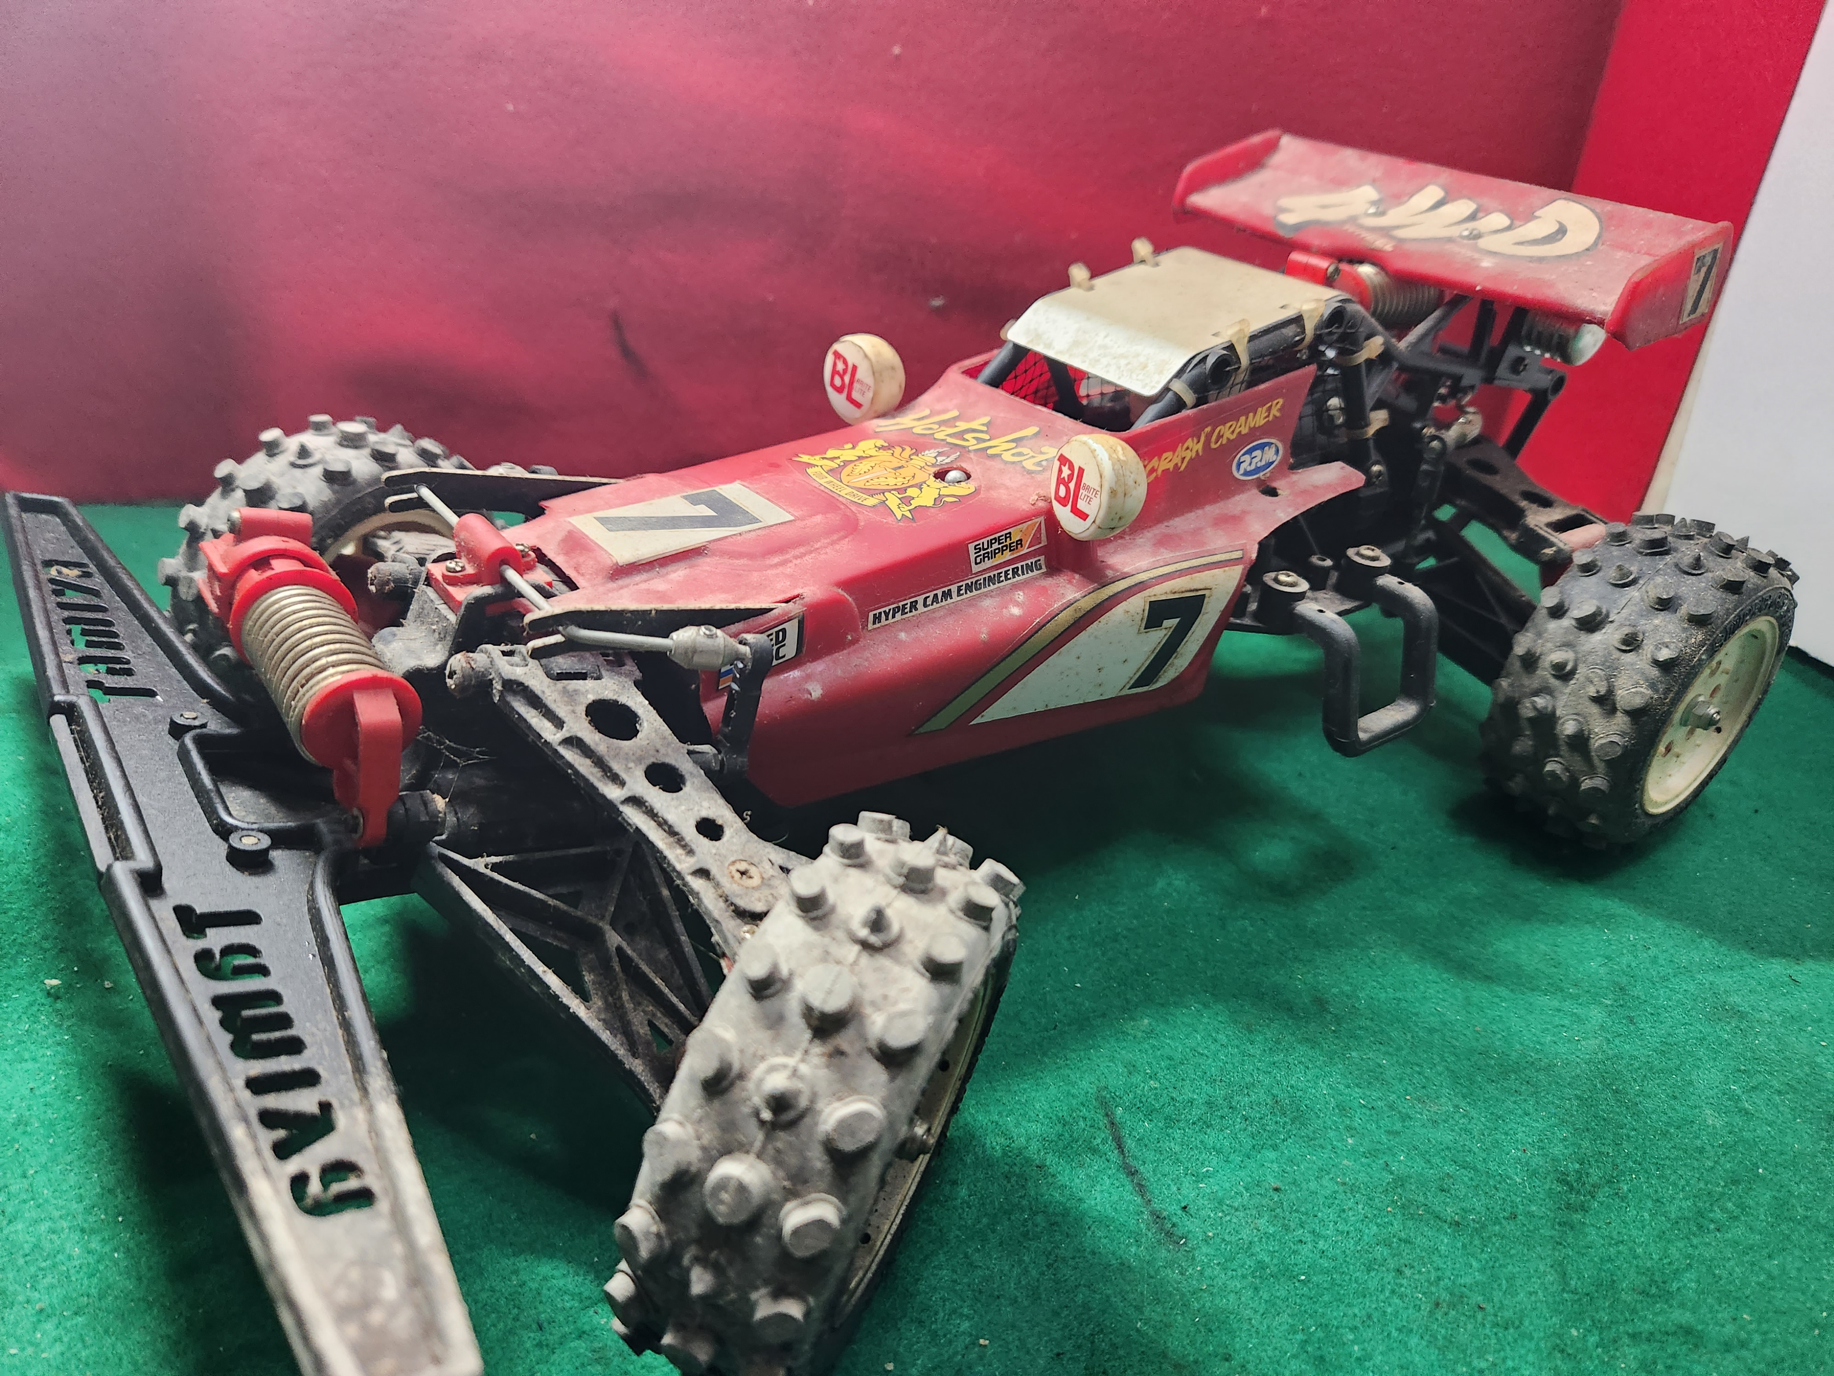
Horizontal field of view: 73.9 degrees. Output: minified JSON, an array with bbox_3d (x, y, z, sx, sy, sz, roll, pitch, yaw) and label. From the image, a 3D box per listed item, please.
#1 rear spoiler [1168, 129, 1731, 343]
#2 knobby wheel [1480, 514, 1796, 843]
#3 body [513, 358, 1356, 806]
[{"bbox_3d":[0.145,-0.130,0.344,0.064,0.029,0.141,-18,39,-34],"label":"rear spoiler"},{"bbox_3d":[0.189,-0.002,0.320,0.084,0.084,0.043,-16,36,-32],"label":"knobby wheel"},{"bbox_3d":[0.005,-0.041,0.274,0.202,0.076,0.102,-15,37,-37],"label":"body"}]

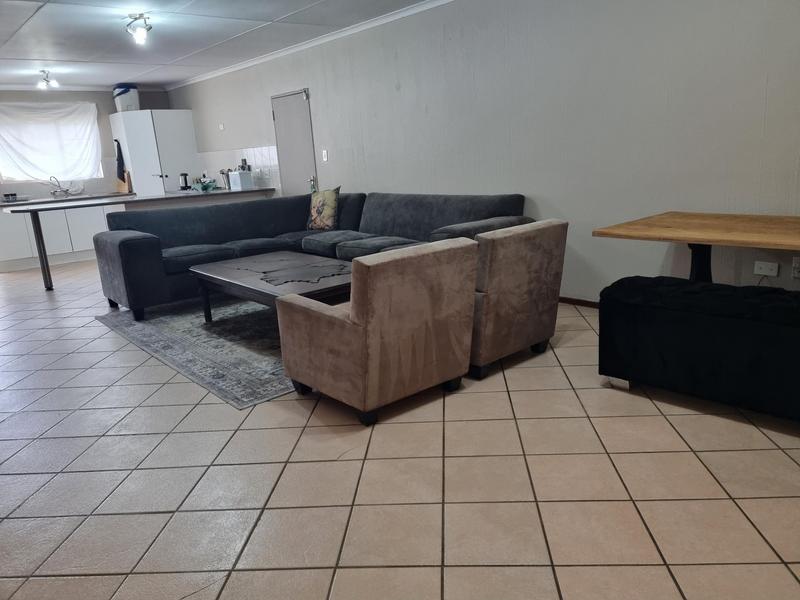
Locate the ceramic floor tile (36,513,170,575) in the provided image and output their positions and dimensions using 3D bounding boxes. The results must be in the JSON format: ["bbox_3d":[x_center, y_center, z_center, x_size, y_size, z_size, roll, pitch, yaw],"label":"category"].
[{"bbox_3d":[-1.027,0.858,2.128,0.331,0.010,0.331,-3,14,5],"label":"ceramic floor tile"}]

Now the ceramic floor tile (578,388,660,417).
[{"bbox_3d":[1.090,0.514,3.025,0.343,0.010,0.343,-3,14,5],"label":"ceramic floor tile"}]

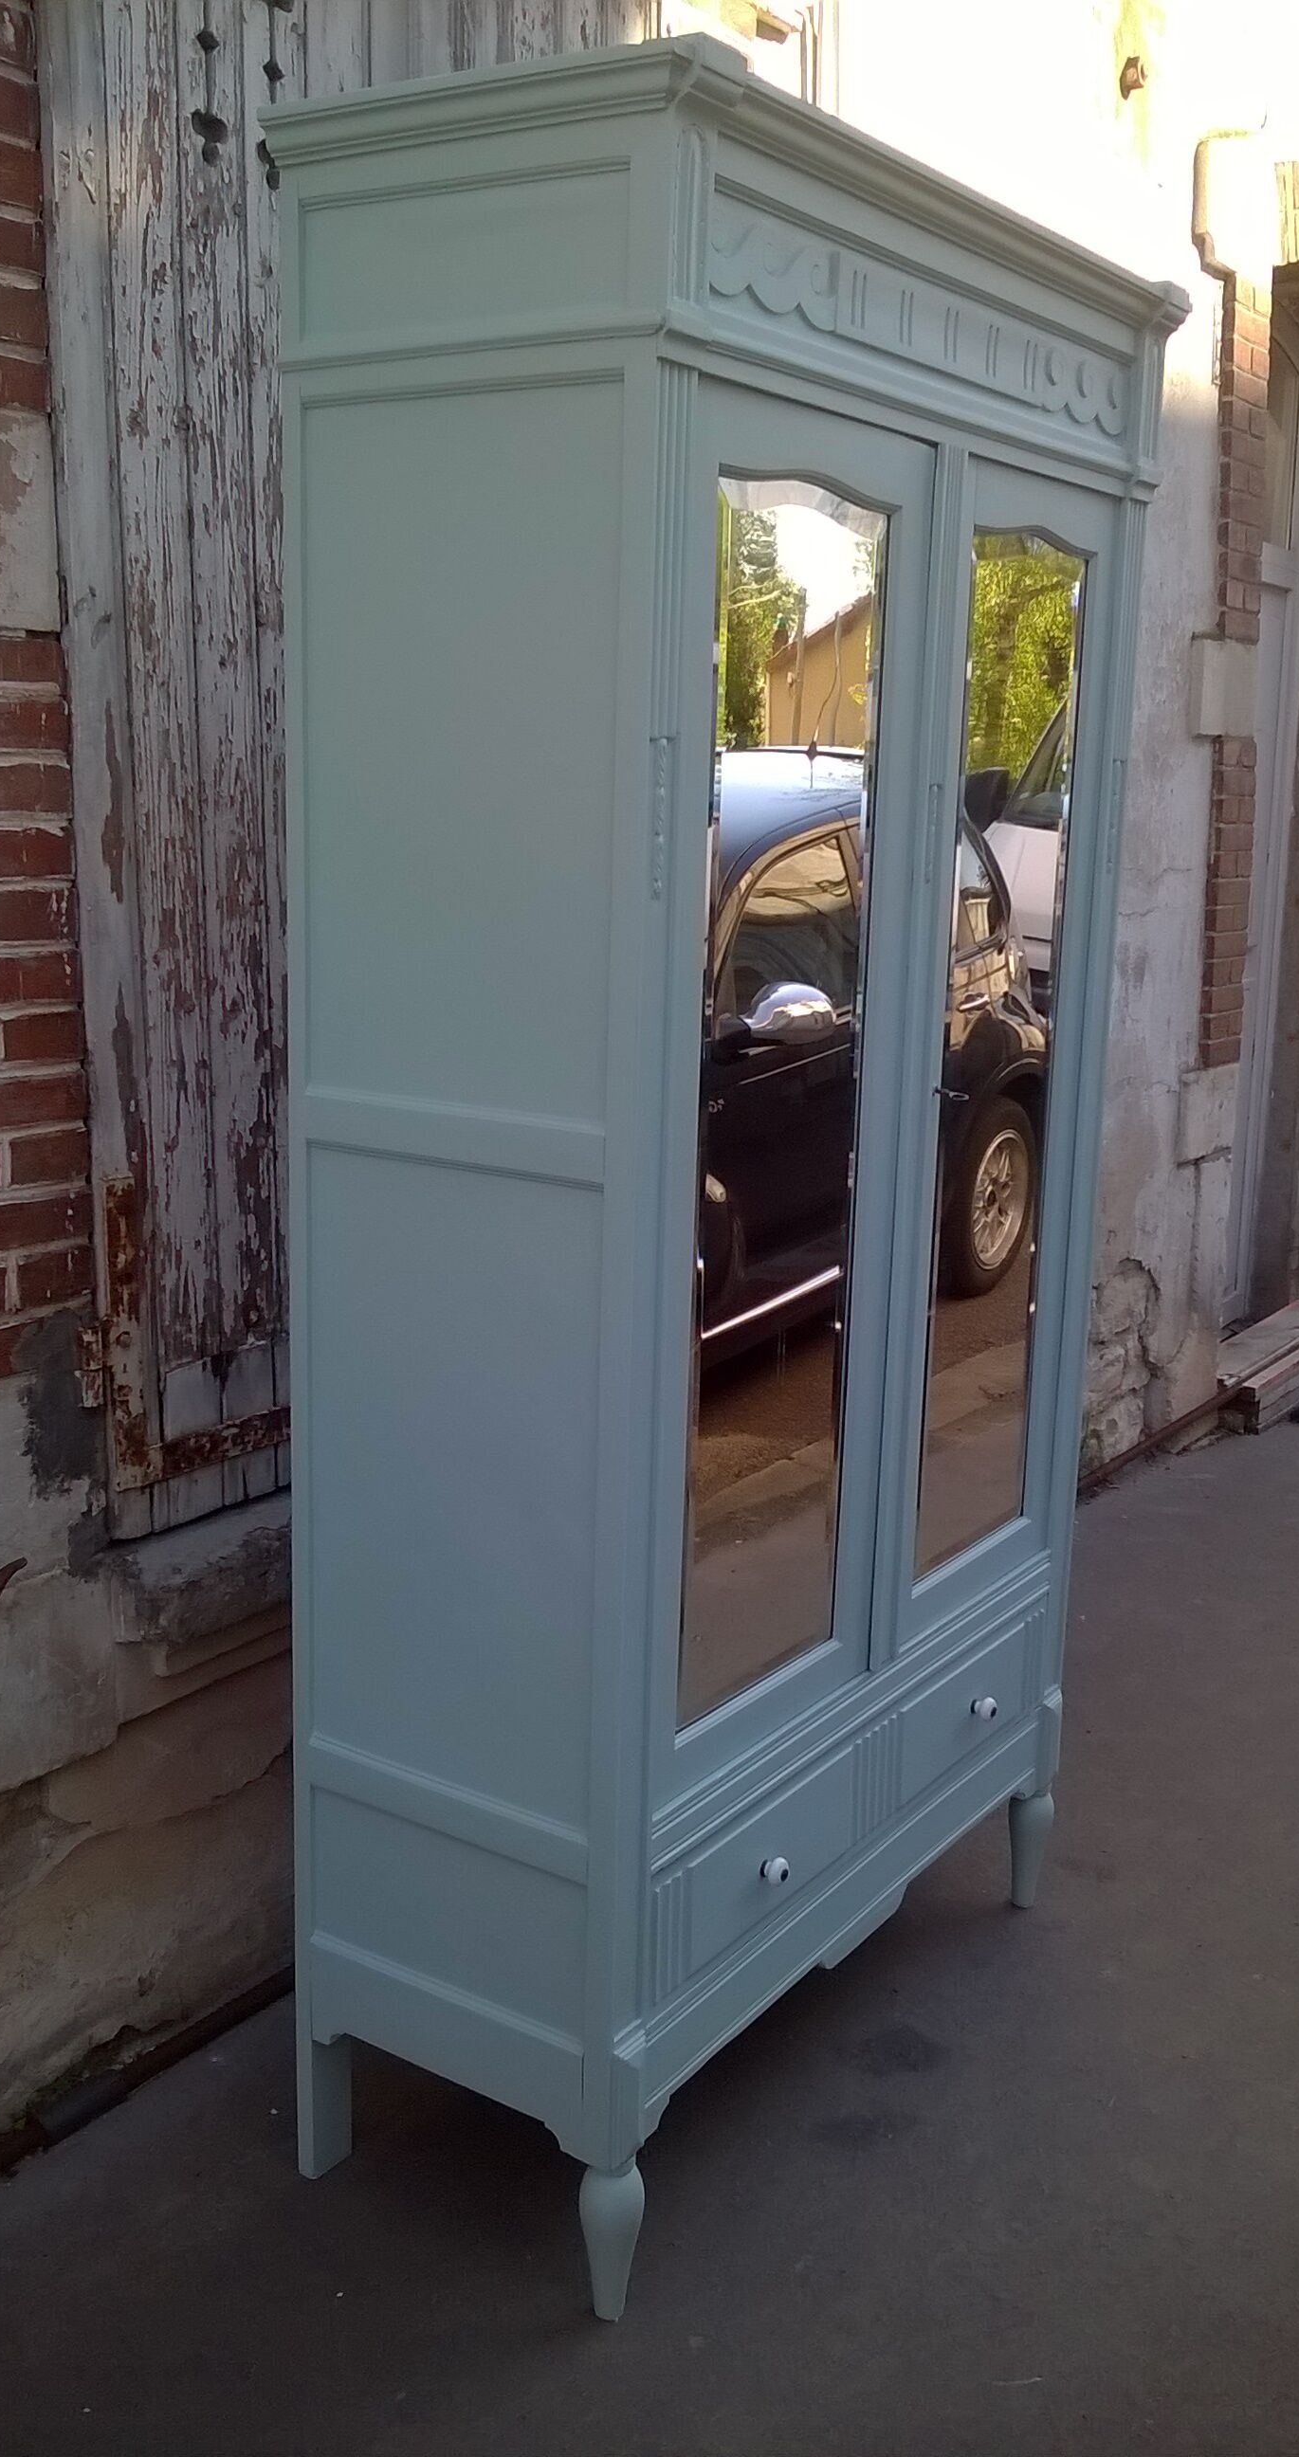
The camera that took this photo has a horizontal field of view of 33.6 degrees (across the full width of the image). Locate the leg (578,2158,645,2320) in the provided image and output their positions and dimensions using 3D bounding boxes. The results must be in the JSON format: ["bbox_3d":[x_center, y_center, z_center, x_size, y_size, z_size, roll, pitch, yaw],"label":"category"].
[{"bbox_3d":[-0.038,1.031,2.204,0.068,0.187,0.068,2,12,0],"label":"leg"}]

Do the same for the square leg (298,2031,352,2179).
[{"bbox_3d":[-0.366,0.978,2.429,0.026,0.176,0.064,10,15,33],"label":"square leg"}]

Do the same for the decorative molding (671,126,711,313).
[{"bbox_3d":[0.032,-0.845,1.794,0.015,0.142,0.056,10,15,33],"label":"decorative molding"}]

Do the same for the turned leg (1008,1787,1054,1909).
[{"bbox_3d":[0.534,0.867,3.030,0.066,0.187,0.066,10,15,33],"label":"turned leg"}]

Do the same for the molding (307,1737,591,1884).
[{"bbox_3d":[-0.206,0.594,2.214,0.367,0.056,0.020,10,15,33],"label":"molding"}]

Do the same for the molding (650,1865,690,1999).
[{"bbox_3d":[0.018,0.722,2.195,0.013,0.129,0.063,10,15,33],"label":"molding"}]

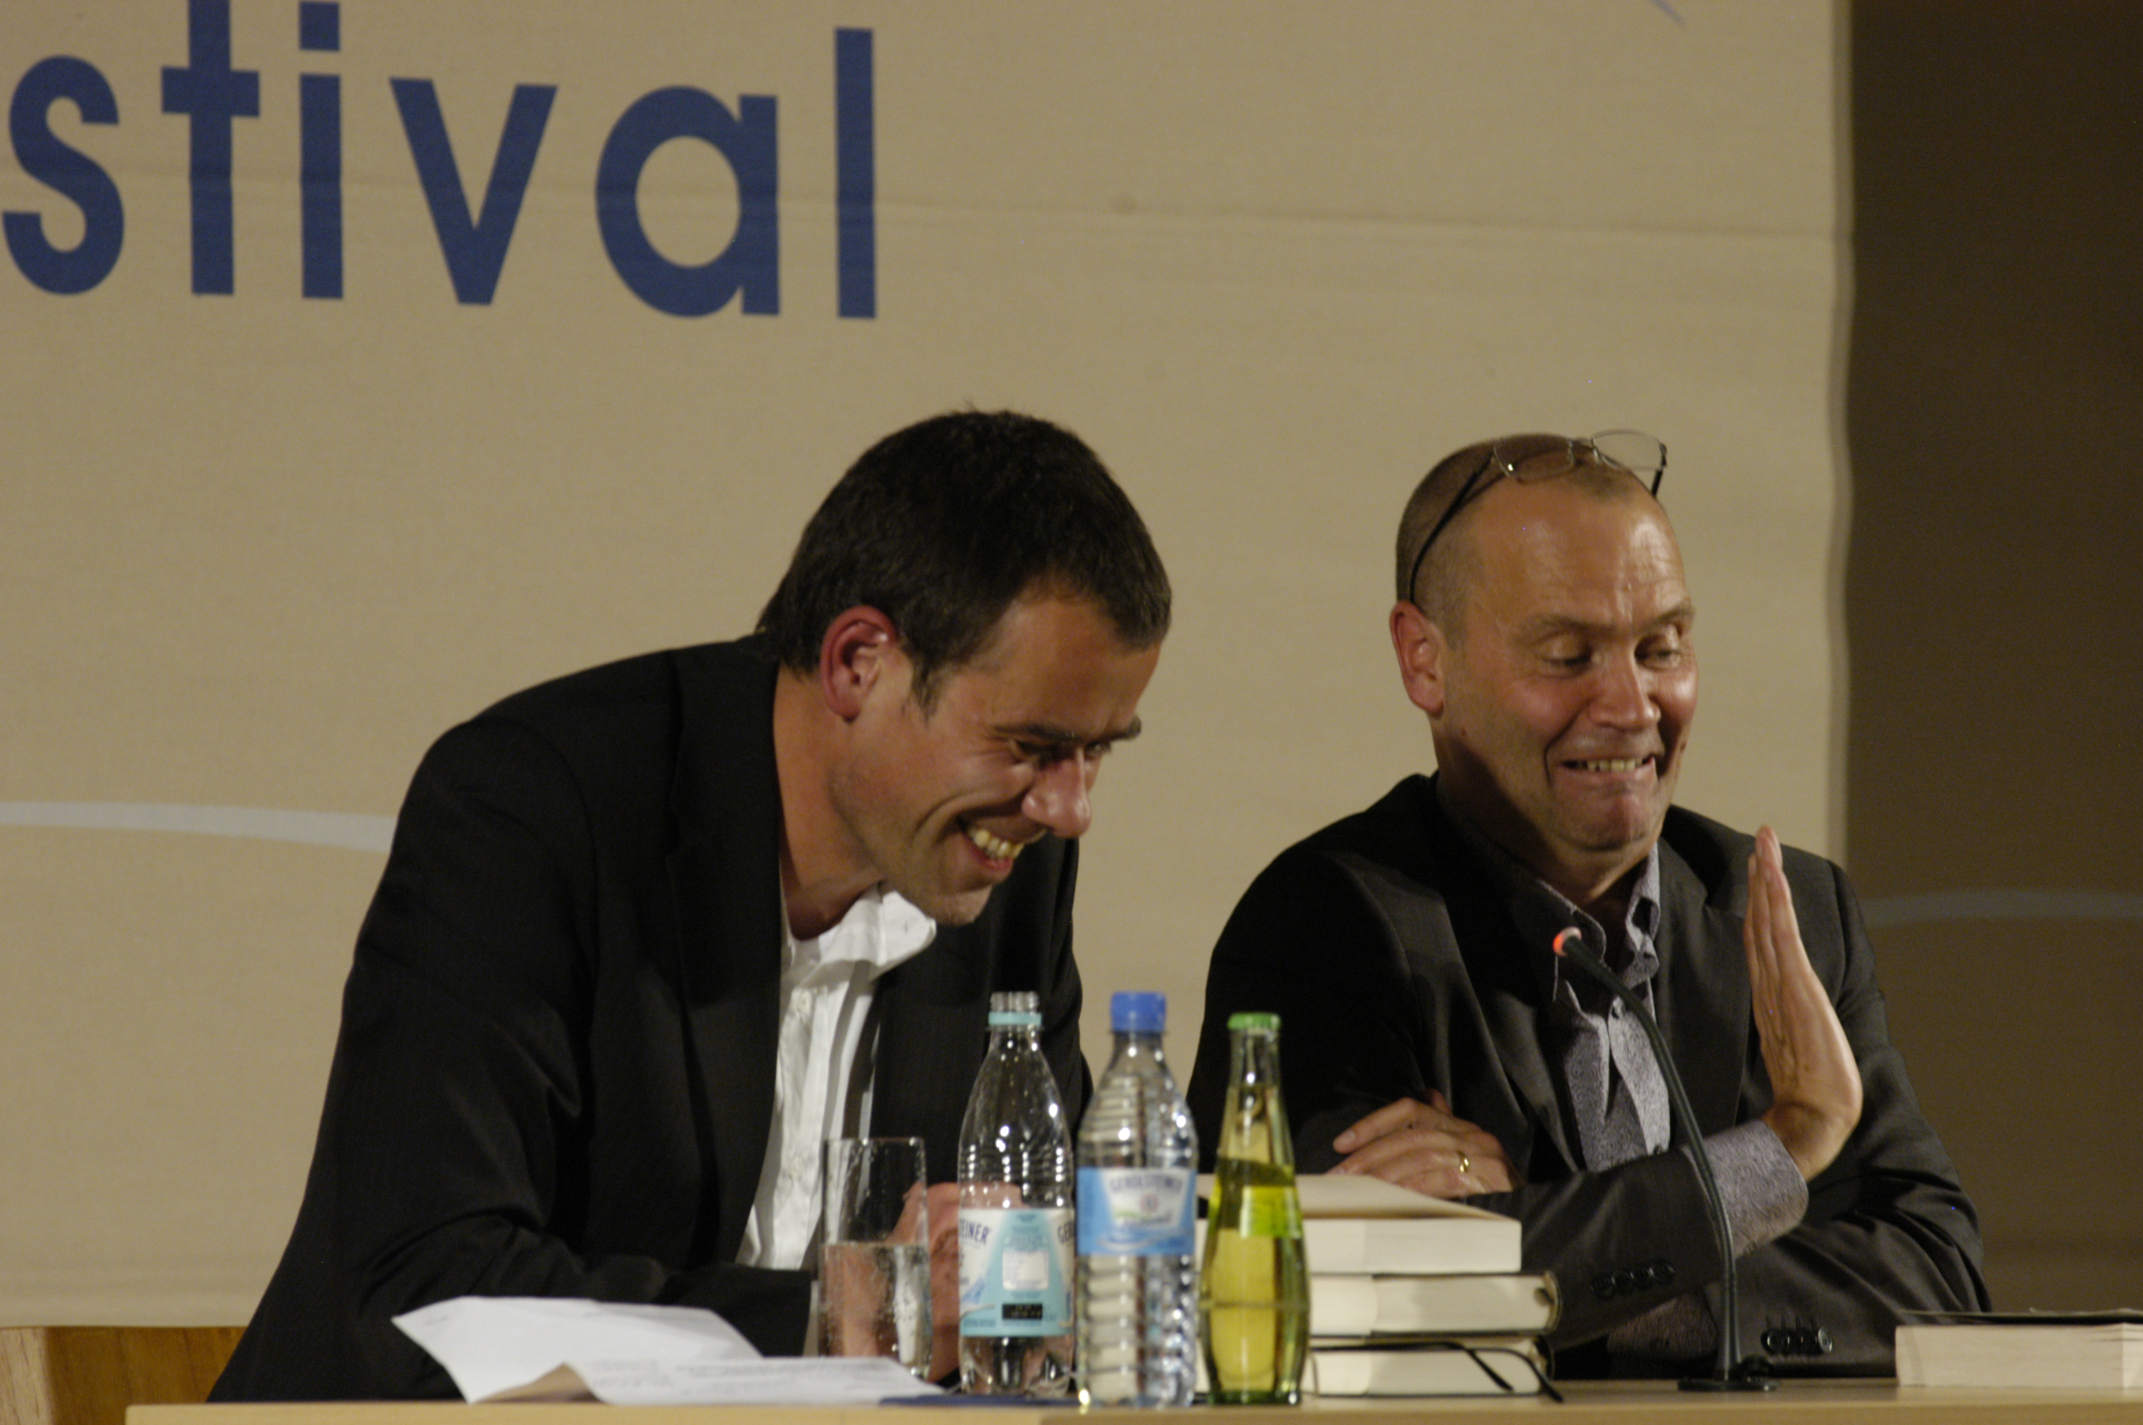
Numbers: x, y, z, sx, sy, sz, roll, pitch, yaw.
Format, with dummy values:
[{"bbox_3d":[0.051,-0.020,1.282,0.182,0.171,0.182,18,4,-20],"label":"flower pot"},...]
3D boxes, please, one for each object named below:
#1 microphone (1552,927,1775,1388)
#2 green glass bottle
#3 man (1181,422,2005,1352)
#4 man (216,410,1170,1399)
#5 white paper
[{"bbox_3d":[0.331,0.250,9.970,0.075,0.262,0.170,0,-1,-30],"label":"microphone"},{"bbox_3d":[0.100,0.271,9.770,0.060,0.215,0.060,0,-1,0],"label":"green glass bottle"},{"bbox_3d":[0.285,0.455,10.150,0.530,1.230,0.750,0,-1,-12],"label":"man"},{"bbox_3d":[-0.200,0.450,10.080,0.540,1.240,0.780,0,-1,-30],"label":"man"},{"bbox_3d":[-0.224,0.353,9.900,0.300,0.055,0.240,0,-1,0],"label":"white paper"}]

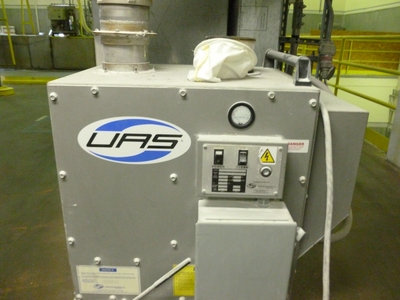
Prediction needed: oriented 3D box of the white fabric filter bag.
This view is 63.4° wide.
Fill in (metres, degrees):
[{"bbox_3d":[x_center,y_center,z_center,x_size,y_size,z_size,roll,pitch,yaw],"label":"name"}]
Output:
[{"bbox_3d":[0.086,-0.309,1.100,0.251,0.126,0.250,1,20,0],"label":"white fabric filter bag"}]

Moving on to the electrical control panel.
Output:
[{"bbox_3d":[0.117,0.050,0.944,0.249,0.169,0.065,1,20,0],"label":"electrical control panel"}]

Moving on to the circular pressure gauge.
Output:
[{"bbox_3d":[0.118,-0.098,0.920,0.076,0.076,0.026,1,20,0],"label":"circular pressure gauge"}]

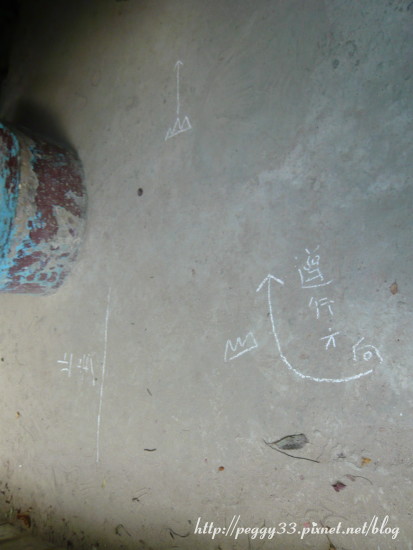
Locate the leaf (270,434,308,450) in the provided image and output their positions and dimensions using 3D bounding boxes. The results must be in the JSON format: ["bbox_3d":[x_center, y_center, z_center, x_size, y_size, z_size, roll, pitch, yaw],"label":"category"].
[{"bbox_3d":[0.226,0.463,1.224,0.126,0.016,0.037,-24,68,37],"label":"leaf"}]

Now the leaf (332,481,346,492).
[{"bbox_3d":[0.335,0.530,1.120,0.033,0.009,0.022,-54,53,22],"label":"leaf"}]

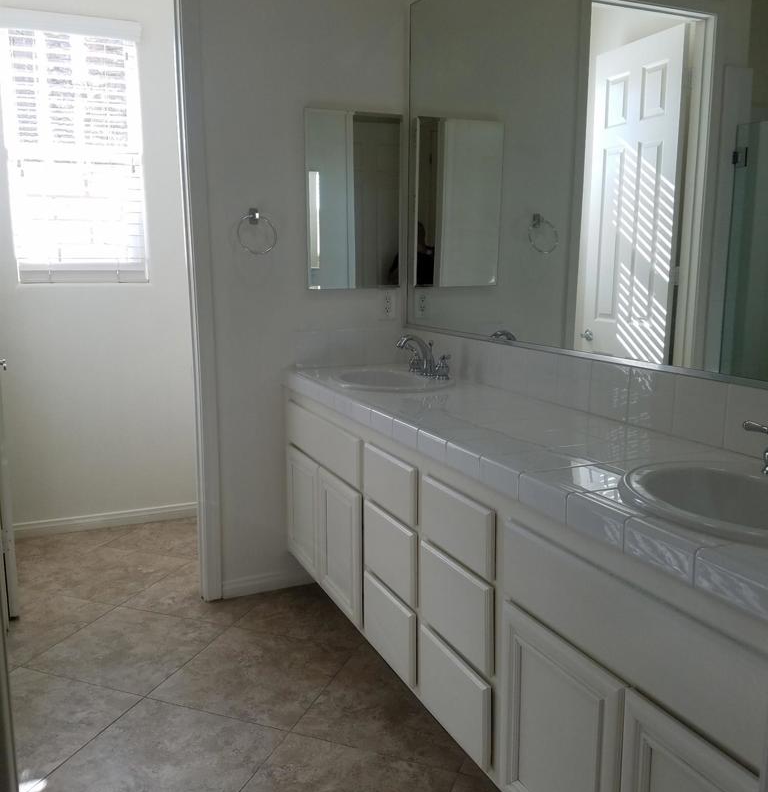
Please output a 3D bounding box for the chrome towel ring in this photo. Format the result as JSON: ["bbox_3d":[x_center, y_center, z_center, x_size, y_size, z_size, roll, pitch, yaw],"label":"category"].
[{"bbox_3d":[-0.468,-0.605,2.827,0.147,0.168,0.066,-5,11,-24],"label":"chrome towel ring"}]

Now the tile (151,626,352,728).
[{"bbox_3d":[-0.412,0.901,2.497,0.487,0.010,0.487,4,11,20],"label":"tile"}]

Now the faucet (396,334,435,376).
[{"bbox_3d":[0.119,-0.147,2.798,0.150,0.150,0.058,-5,11,-24],"label":"faucet"}]

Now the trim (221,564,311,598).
[{"bbox_3d":[-0.454,0.749,3.116,0.399,0.073,0.014,-5,11,-24],"label":"trim"}]

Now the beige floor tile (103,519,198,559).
[{"bbox_3d":[-0.994,0.682,3.735,0.487,0.010,0.487,4,11,20],"label":"beige floor tile"}]

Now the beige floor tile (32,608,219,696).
[{"bbox_3d":[-0.872,0.872,2.663,0.487,0.010,0.487,4,11,20],"label":"beige floor tile"}]

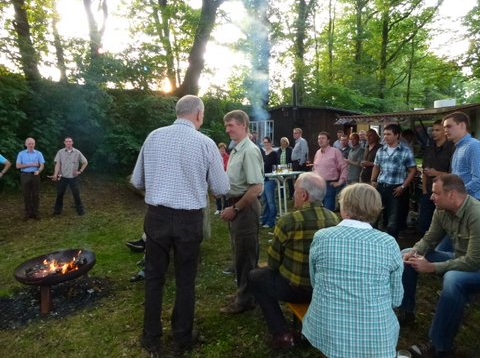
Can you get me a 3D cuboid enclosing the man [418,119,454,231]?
[{"bbox_3d":[2.420,0.198,4.071,0.370,1.780,0.520,-2,4,-31],"label":"man"}]

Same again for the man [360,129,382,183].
[{"bbox_3d":[2.287,0.049,5.767,0.420,1.800,0.520,-3,5,-38],"label":"man"}]

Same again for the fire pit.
[{"bbox_3d":[-1.640,0.963,3.089,0.700,0.380,0.700,0,4,0],"label":"fire pit"}]

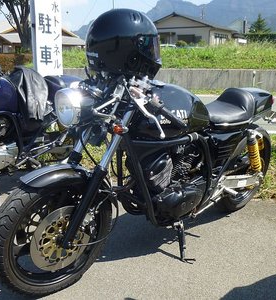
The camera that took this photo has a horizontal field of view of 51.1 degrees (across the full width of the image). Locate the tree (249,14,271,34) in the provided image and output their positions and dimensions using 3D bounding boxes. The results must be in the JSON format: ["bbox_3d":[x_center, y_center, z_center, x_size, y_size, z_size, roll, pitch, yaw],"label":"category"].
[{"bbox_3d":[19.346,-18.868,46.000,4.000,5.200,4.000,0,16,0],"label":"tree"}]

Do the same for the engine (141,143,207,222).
[{"bbox_3d":[0.175,0.160,1.651,0.430,0.430,0.340,-11,22,-36],"label":"engine"}]

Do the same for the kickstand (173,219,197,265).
[{"bbox_3d":[0.247,0.519,1.623,0.100,0.200,0.130,-12,19,-36],"label":"kickstand"}]

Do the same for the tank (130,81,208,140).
[{"bbox_3d":[0.152,-0.224,1.504,0.510,0.260,0.270,-11,22,-36],"label":"tank"}]

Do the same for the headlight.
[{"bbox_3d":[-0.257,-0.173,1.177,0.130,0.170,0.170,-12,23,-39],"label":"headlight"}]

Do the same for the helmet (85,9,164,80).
[{"bbox_3d":[-0.061,-0.459,1.250,0.330,0.275,0.250,-8,18,-27],"label":"helmet"}]

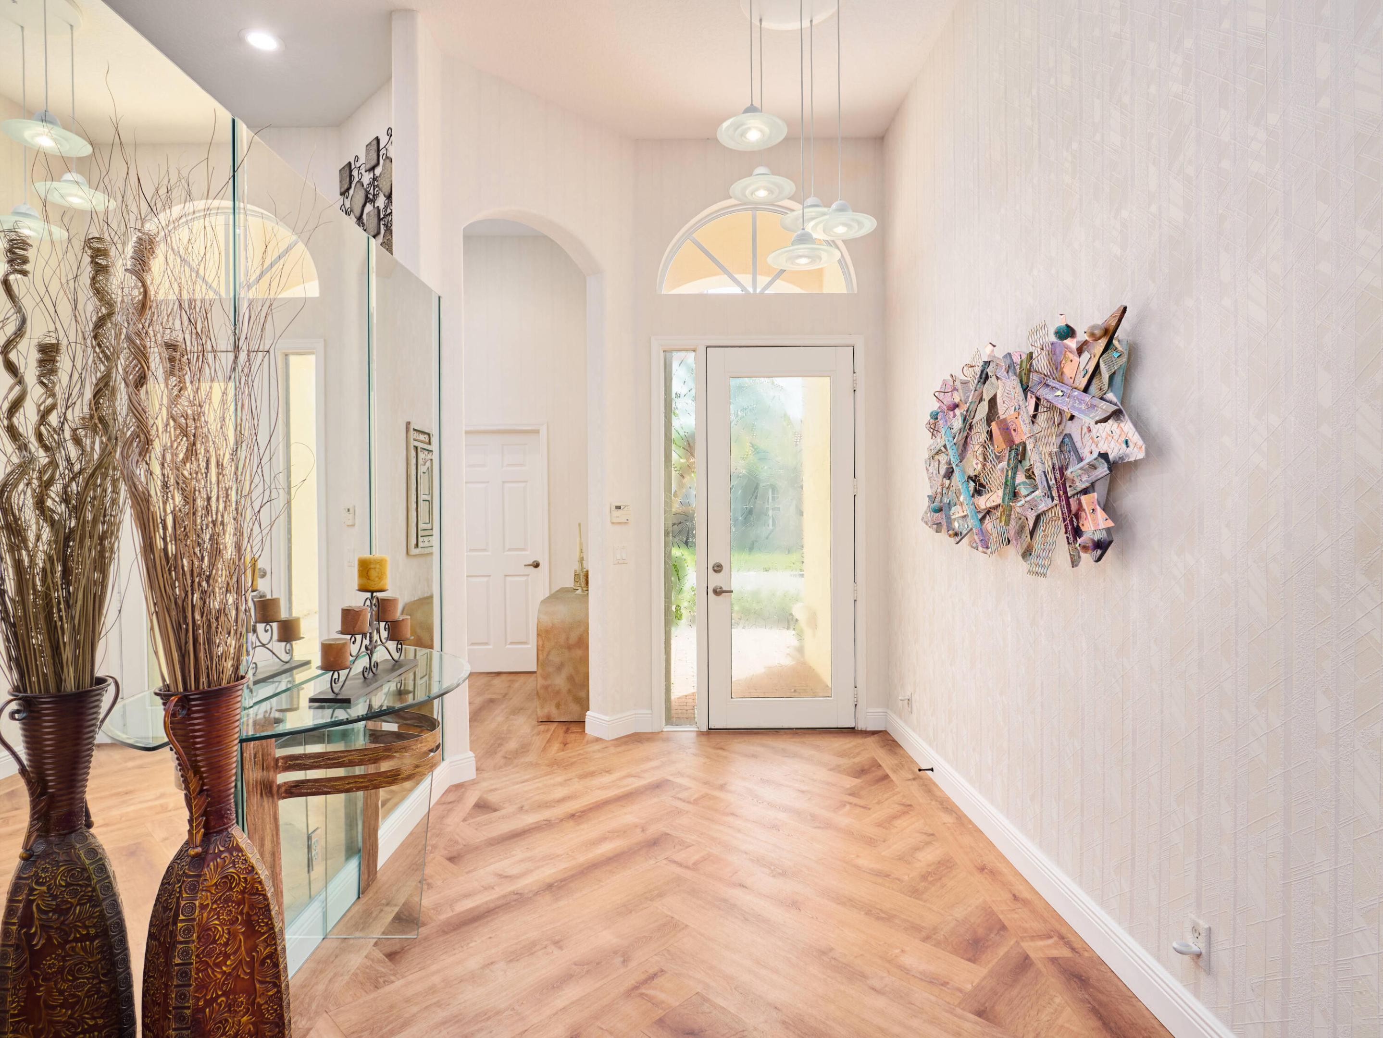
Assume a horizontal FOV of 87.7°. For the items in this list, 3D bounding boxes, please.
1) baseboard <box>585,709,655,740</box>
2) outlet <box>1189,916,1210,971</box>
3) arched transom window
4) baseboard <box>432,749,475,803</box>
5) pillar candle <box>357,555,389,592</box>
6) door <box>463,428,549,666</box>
[{"bbox_3d":[-0.444,1.253,4.380,0.420,0.135,0.170,0,1,-1],"label":"baseboard"},{"bbox_3d":[1.264,1.058,1.795,0.012,0.118,0.072,0,1,-1],"label":"outlet"},{"bbox_3d":[0.406,-1.677,4.486,1.220,0.590,0.090,0,1,-1],"label":"arched transom window"},{"bbox_3d":[-1.173,1.268,3.528,0.100,0.135,0.370,0,1,11],"label":"baseboard"},{"bbox_3d":[-0.981,0.168,2.206,0.087,0.100,0.087,0,1,-1],"label":"pillar candle"},{"bbox_3d":[-1.622,0.277,6.143,0.800,2.060,0.060,0,1,-1],"label":"door"}]

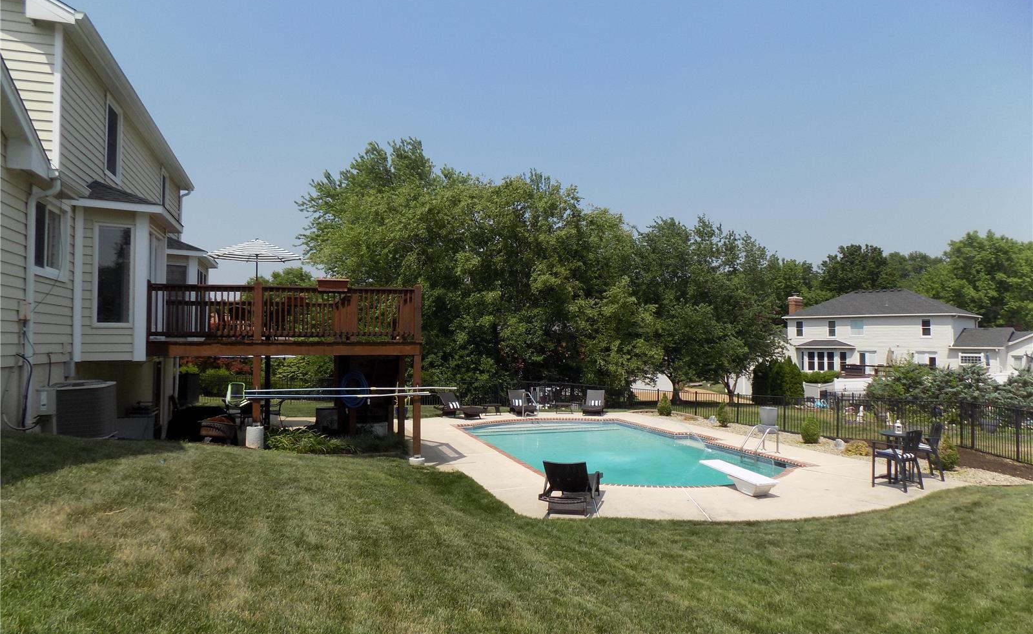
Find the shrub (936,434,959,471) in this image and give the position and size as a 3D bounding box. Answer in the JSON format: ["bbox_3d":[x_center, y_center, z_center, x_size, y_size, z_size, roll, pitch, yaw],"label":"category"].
[{"bbox_3d":[9.814,3.065,15.629,0.640,0.794,0.640,-1,-2,32],"label":"shrub"}]

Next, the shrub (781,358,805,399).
[{"bbox_3d":[14.484,3.261,35.940,1.300,2.240,1.300,0,-2,22],"label":"shrub"}]

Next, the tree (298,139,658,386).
[{"bbox_3d":[-2.004,-2.362,35.592,17.500,13.664,13.000,0,-2,-3],"label":"tree"}]

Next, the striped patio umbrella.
[{"bbox_3d":[-6.422,-0.667,16.930,2.330,2.515,2.330,1,-2,-21],"label":"striped patio umbrella"}]

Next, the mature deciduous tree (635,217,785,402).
[{"bbox_3d":[9.764,-0.320,34.537,7.600,9.365,7.200,0,-2,16],"label":"mature deciduous tree"}]

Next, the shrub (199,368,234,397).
[{"bbox_3d":[-16.002,3.545,36.428,1.850,1.633,1.800,1,-2,-24],"label":"shrub"}]

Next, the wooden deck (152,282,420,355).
[{"bbox_3d":[-5.622,0.104,16.178,5.628,1.431,6.409,1,-2,-18],"label":"wooden deck"}]

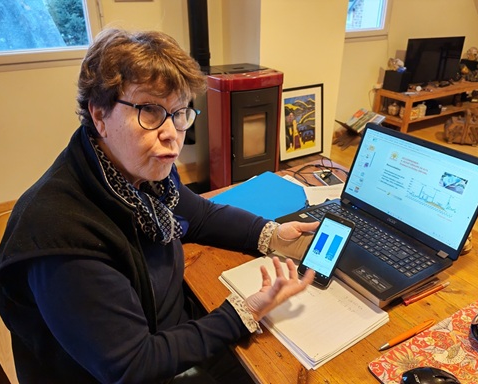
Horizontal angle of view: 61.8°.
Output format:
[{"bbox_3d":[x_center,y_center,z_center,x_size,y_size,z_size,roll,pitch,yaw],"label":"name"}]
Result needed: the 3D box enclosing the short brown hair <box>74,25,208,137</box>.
[{"bbox_3d":[-0.170,-0.186,0.715,0.200,0.195,0.220,-13,27,-43],"label":"short brown hair"}]

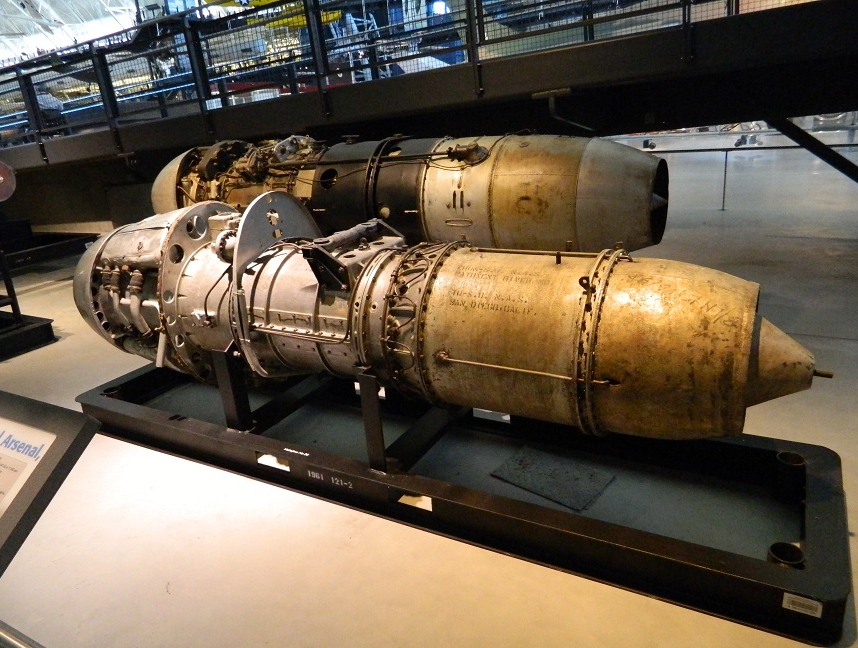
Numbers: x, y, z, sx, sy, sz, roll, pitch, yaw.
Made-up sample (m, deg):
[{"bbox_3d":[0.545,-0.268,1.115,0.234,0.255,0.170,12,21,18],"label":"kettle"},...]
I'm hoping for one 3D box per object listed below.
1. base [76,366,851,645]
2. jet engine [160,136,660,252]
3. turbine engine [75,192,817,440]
[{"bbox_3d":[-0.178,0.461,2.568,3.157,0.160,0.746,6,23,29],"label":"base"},{"bbox_3d":[-0.340,-0.819,4.114,3.591,0.835,0.814,6,23,29],"label":"jet engine"},{"bbox_3d":[-0.262,-0.070,2.394,3.007,0.811,0.659,6,23,29],"label":"turbine engine"}]

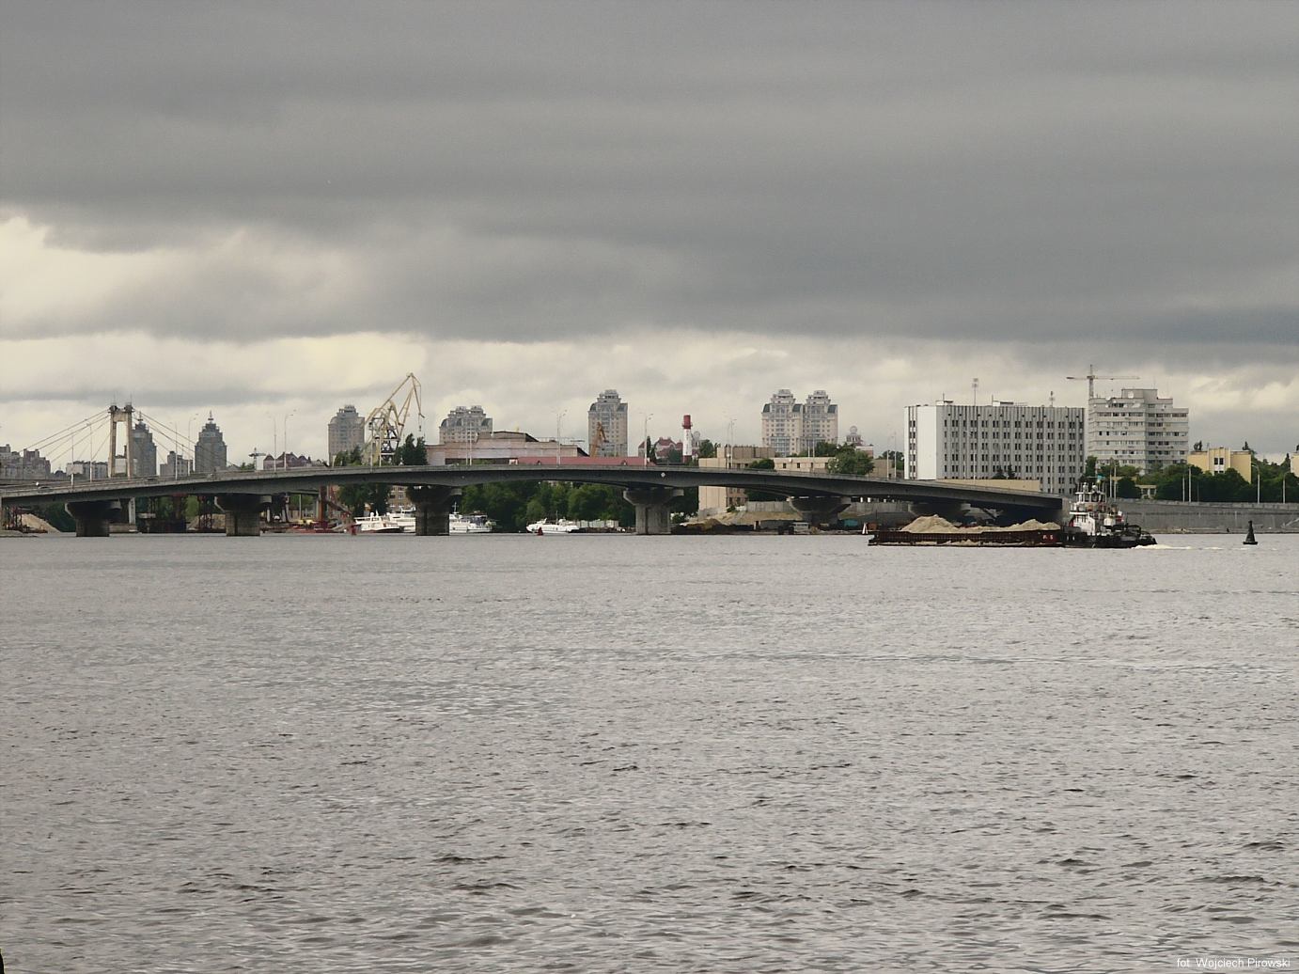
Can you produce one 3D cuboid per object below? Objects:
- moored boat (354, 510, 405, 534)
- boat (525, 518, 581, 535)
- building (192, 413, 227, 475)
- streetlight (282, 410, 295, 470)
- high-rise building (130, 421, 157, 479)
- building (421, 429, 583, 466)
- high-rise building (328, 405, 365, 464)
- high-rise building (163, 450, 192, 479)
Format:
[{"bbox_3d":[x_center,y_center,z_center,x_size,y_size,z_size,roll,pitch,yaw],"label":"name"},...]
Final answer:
[{"bbox_3d":[-71.470,9.330,1480.000,13.000,6.040,4.000,0,0,32],"label":"moored boat"},{"bbox_3d":[-25.520,10.340,1480.000,14.000,4.300,4.200,0,0,-18],"label":"boat"},{"bbox_3d":[-415.450,-25.000,5300.000,25.000,91.360,25.000,0,0,12],"label":"building"},{"bbox_3d":[-82.610,-10.680,1280.000,2.600,13.700,1.000,0,0,44],"label":"streetlight"},{"bbox_3d":[-482.030,-24.040,5300.000,25.000,89.430,25.000,0,0,12],"label":"high-rise building"},{"bbox_3d":[-48.070,-5.280,1820.000,50.000,26.750,55.000,0,0,5],"label":"building"},{"bbox_3d":[-246.310,-24.770,4550.000,27.000,85.030,24.000,0,0,9],"label":"high-rise building"},{"bbox_3d":[-355.300,-5.330,4200.000,23.000,44.960,20.000,0,0,-6],"label":"high-rise building"}]

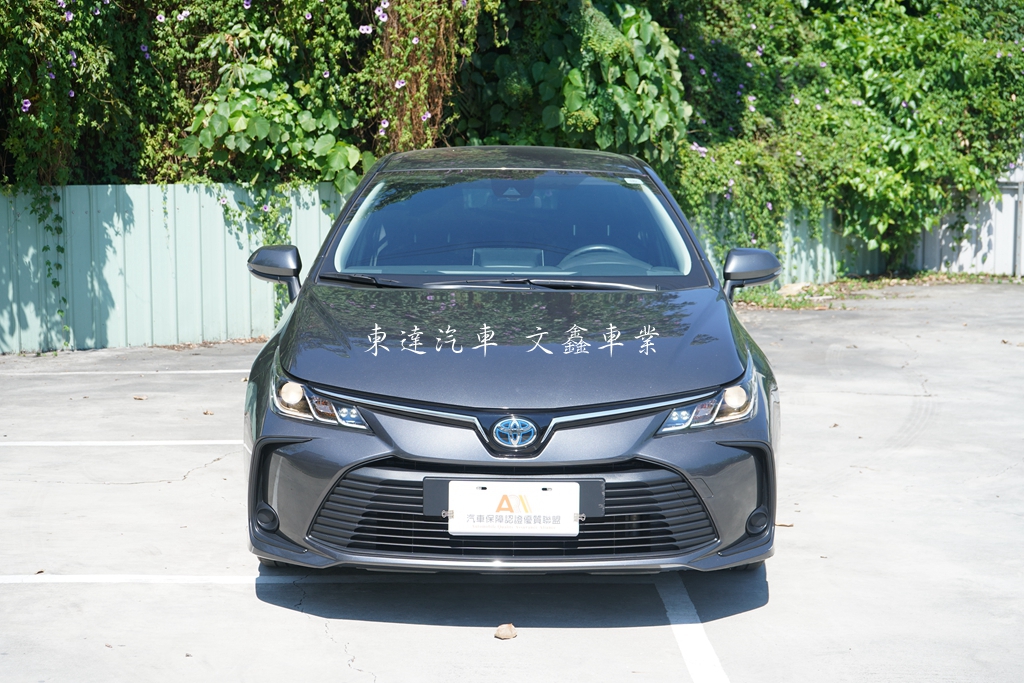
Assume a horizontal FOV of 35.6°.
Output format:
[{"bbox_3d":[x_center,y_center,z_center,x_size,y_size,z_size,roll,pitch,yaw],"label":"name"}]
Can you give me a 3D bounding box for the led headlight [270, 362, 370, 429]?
[{"bbox_3d":[-0.595,0.170,4.950,0.340,0.180,0.440,1,7,10],"label":"led headlight"}]

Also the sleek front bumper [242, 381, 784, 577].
[{"bbox_3d":[0.000,0.400,4.820,1.730,0.520,0.600,0,7,0],"label":"sleek front bumper"}]

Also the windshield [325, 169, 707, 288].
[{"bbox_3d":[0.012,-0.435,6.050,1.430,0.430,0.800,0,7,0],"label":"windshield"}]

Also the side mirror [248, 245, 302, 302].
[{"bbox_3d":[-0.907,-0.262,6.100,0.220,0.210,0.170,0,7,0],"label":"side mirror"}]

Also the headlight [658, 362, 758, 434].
[{"bbox_3d":[0.610,0.177,4.950,0.340,0.180,0.440,-1,7,-10],"label":"headlight"}]

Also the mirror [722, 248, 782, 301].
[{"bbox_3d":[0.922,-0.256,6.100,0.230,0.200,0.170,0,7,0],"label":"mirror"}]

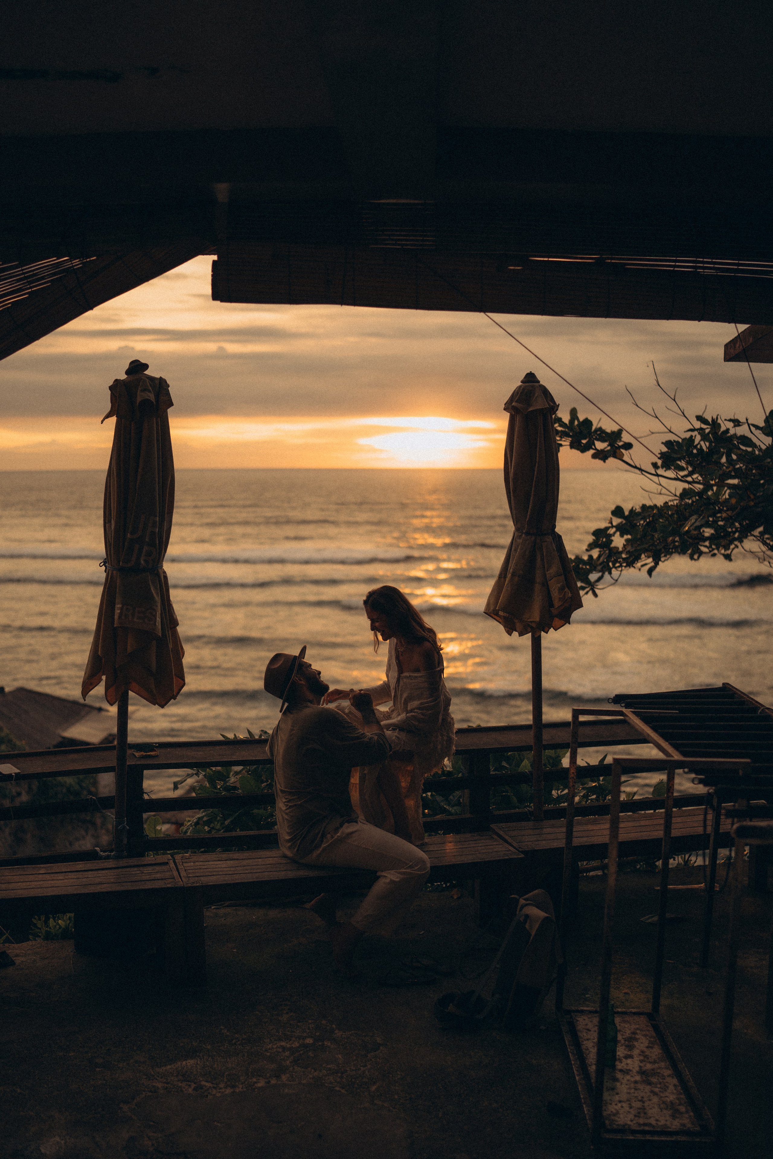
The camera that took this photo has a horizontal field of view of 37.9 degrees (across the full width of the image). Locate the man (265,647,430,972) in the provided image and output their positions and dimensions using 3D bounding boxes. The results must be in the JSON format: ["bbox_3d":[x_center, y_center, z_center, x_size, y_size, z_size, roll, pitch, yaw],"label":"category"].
[{"bbox_3d":[-0.171,0.963,4.811,0.660,1.340,0.550,-2,6,-18],"label":"man"}]

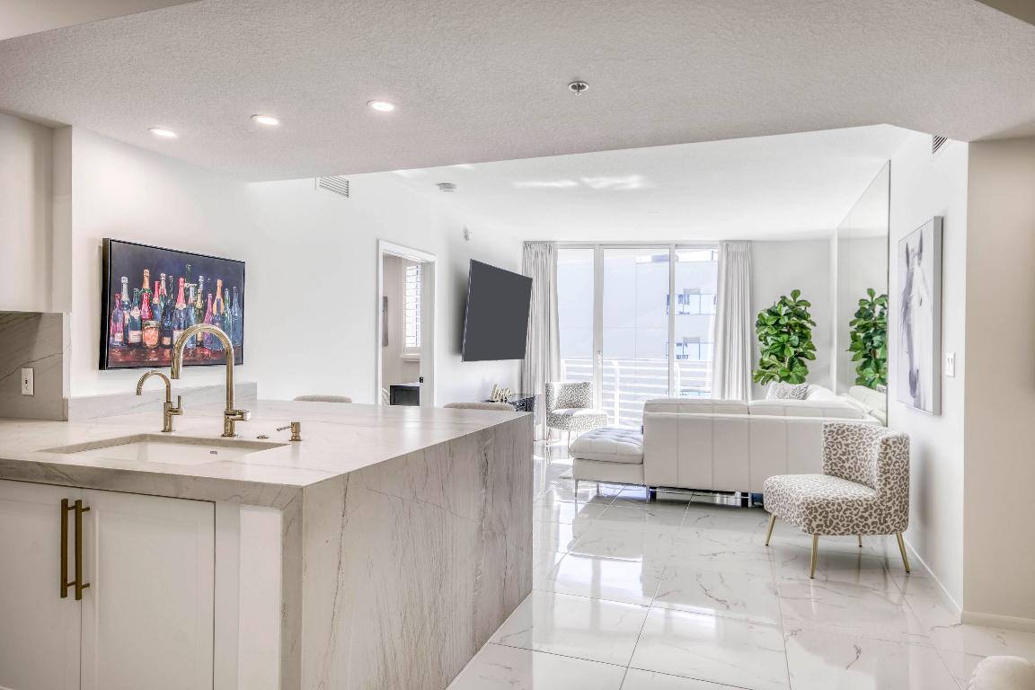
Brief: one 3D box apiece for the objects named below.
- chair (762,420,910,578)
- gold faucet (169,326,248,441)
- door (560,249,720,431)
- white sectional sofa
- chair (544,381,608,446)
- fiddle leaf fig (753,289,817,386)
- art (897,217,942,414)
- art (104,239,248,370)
[{"bbox_3d":[1.916,0.907,3.657,0.680,0.790,0.610,1,0,-5],"label":"chair"},{"bbox_3d":[-1.108,0.134,2.190,0.130,0.425,0.285,1,0,20],"label":"gold faucet"},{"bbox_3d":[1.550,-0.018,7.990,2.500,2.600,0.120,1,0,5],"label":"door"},{"bbox_3d":[1.998,0.870,5.945,2.340,0.860,2.600,1,0,20],"label":"white sectional sofa"},{"bbox_3d":[0.699,0.889,7.761,0.610,0.790,0.670,0,0,-33],"label":"chair"},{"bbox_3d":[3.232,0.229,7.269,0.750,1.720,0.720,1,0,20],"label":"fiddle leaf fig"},{"bbox_3d":[2.415,-0.163,3.648,0.040,1.075,0.790,1,0,20],"label":"art"},{"bbox_3d":[-1.744,-0.183,3.132,0.047,0.597,0.800,1,0,20],"label":"art"}]

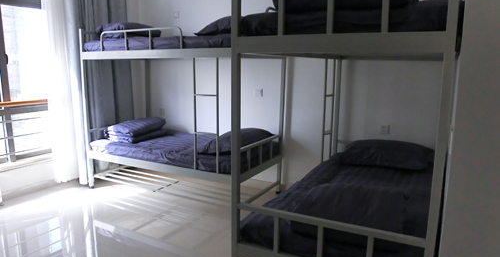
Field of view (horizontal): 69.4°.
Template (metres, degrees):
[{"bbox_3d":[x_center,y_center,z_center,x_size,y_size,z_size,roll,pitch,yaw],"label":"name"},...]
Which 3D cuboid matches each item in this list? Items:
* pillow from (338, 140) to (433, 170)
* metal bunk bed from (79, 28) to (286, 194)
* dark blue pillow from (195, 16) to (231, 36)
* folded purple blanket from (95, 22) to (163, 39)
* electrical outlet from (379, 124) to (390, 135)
[{"bbox_3d":[1.217,0.206,3.190,0.710,0.190,0.440,6,11,28],"label":"pillow"},{"bbox_3d":[-0.731,-0.166,3.947,1.980,1.784,0.988,6,11,28],"label":"metal bunk bed"},{"bbox_3d":[-0.134,-0.948,3.443,0.440,0.180,0.700,6,11,28],"label":"dark blue pillow"},{"bbox_3d":[-1.343,-1.078,4.142,0.400,0.165,0.630,5,10,23],"label":"folded purple blanket"},{"bbox_3d":[1.294,0.014,3.460,0.086,0.086,0.012,6,11,28],"label":"electrical outlet"}]

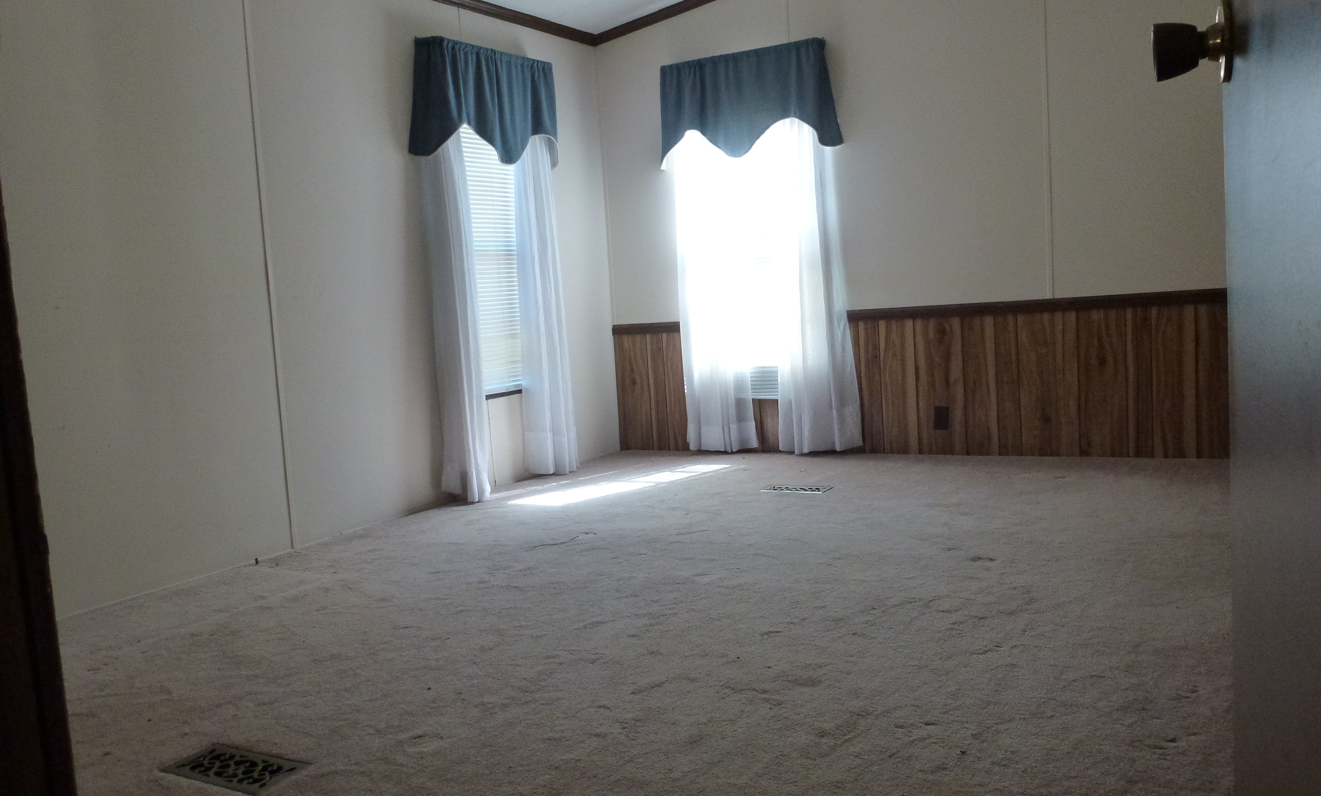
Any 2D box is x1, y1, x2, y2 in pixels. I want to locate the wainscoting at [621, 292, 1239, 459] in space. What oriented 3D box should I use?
[{"bbox_3d":[1.130,-0.070,4.901,3.300,0.735,0.040,-1,7,32],"label":"wainscoting"}]

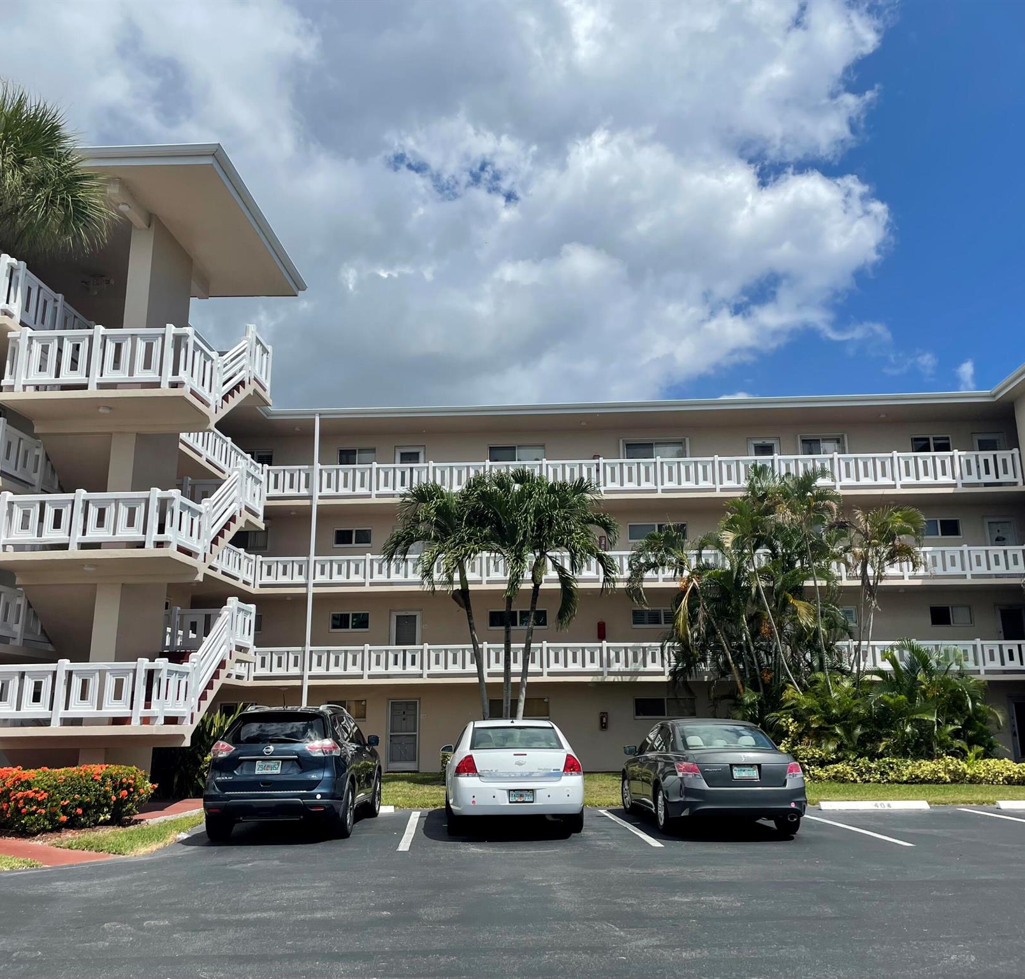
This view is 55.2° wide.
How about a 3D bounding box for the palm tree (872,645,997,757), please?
[{"bbox_3d":[9.521,4.994,22.500,2.850,3.200,2.700,0,-13,-3],"label":"palm tree"}]

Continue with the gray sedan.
[{"bbox_3d":[2.816,4.162,14.558,1.850,1.476,4.920,0,-13,-3],"label":"gray sedan"}]

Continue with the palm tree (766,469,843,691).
[{"bbox_3d":[7.813,3.349,25.502,2.078,8.010,2.200,-1,-14,3],"label":"palm tree"}]

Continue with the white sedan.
[{"bbox_3d":[-0.004,4.206,14.669,1.850,1.490,5.080,0,-13,-2],"label":"white sedan"}]

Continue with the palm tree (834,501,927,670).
[{"bbox_3d":[9.667,3.806,25.262,2.415,6.977,2.300,-1,-14,3],"label":"palm tree"}]

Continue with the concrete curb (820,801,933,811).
[{"bbox_3d":[5.997,5.250,16.286,1.798,0.130,0.160,-1,-14,3],"label":"concrete curb"}]

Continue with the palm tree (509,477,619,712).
[{"bbox_3d":[1.220,3.190,22.977,2.600,7.050,2.600,0,-13,-3],"label":"palm tree"}]

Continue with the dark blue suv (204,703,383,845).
[{"bbox_3d":[-3.041,4.053,14.362,1.840,1.700,4.640,0,-13,-1],"label":"dark blue suv"}]

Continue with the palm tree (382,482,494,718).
[{"bbox_3d":[-1.832,3.361,23.563,2.783,7.275,2.500,-1,-14,3],"label":"palm tree"}]

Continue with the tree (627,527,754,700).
[{"bbox_3d":[4.777,4.181,25.703,3.464,6.545,2.700,-1,-14,3],"label":"tree"}]

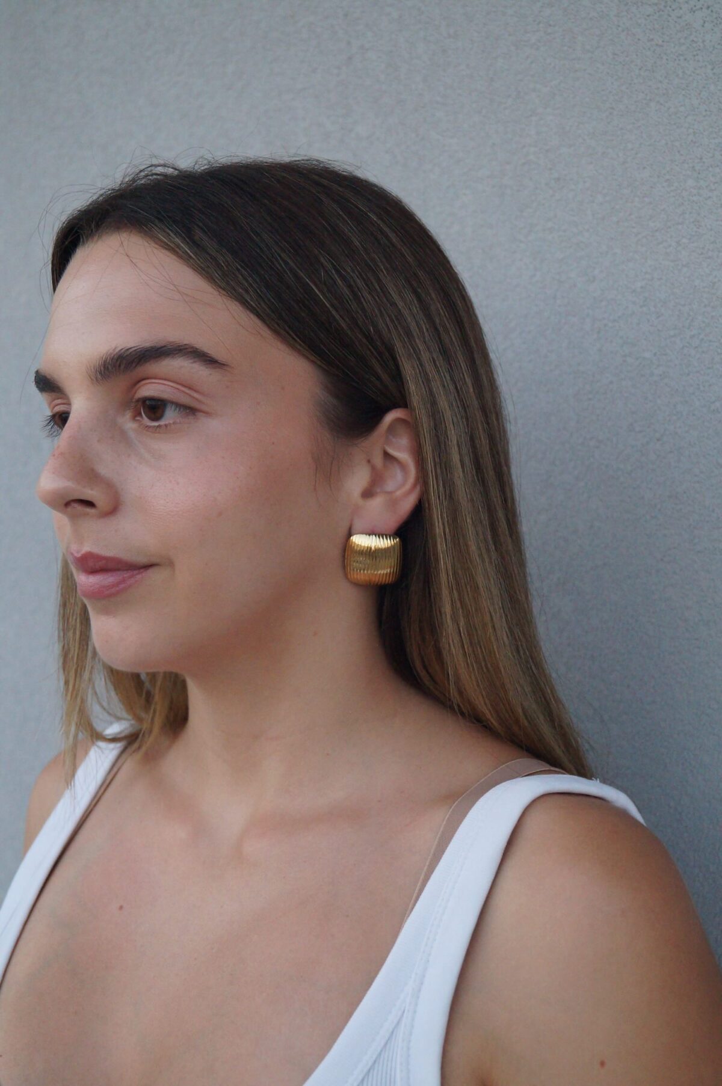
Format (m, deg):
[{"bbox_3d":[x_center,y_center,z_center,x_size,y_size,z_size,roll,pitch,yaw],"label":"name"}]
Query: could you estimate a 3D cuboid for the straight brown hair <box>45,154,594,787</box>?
[{"bbox_3d":[-0.026,-0.034,0.765,0.228,0.302,0.190,0,0,-44],"label":"straight brown hair"}]

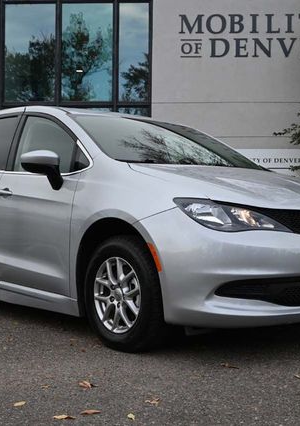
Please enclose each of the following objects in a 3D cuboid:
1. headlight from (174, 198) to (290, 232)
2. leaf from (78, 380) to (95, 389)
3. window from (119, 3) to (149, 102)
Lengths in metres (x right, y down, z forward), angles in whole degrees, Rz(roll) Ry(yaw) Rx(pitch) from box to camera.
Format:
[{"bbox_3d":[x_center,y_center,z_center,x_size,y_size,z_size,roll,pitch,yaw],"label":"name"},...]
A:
[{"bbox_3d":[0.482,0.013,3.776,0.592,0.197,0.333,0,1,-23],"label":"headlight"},{"bbox_3d":[-0.325,0.881,3.262,0.075,0.020,0.070,0,1,0],"label":"leaf"},{"bbox_3d":[-0.327,-3.316,13.200,0.617,2.049,0.060,0,0,1],"label":"window"}]

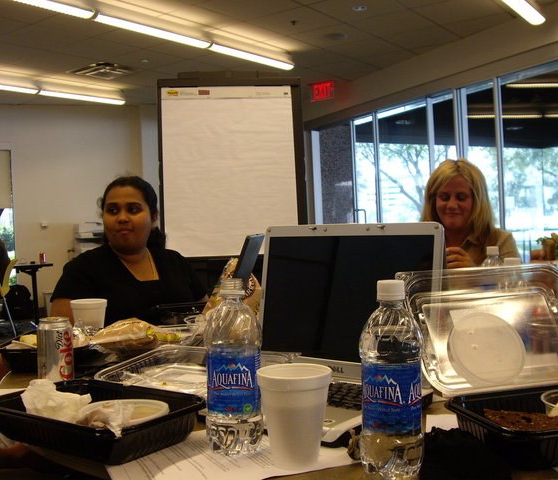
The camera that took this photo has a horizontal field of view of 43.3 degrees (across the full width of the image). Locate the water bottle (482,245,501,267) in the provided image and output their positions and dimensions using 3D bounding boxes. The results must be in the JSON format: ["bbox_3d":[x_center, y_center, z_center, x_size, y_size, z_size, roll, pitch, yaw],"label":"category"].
[{"bbox_3d":[0.579,0.123,1.892,0.069,0.209,0.069,-2,1,0],"label":"water bottle"}]

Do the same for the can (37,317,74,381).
[{"bbox_3d":[-0.412,0.205,1.301,0.066,0.122,0.066,-2,1,0],"label":"can"}]

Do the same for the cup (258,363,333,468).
[{"bbox_3d":[0.019,0.209,0.828,0.089,0.109,0.089,-2,1,0],"label":"cup"}]

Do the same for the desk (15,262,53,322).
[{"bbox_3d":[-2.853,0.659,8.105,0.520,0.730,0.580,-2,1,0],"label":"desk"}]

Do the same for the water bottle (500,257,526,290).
[{"bbox_3d":[0.453,0.141,1.352,0.069,0.209,0.069,-2,1,0],"label":"water bottle"}]

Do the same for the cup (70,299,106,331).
[{"bbox_3d":[-0.476,0.208,1.768,0.089,0.109,0.089,-2,1,0],"label":"cup"}]

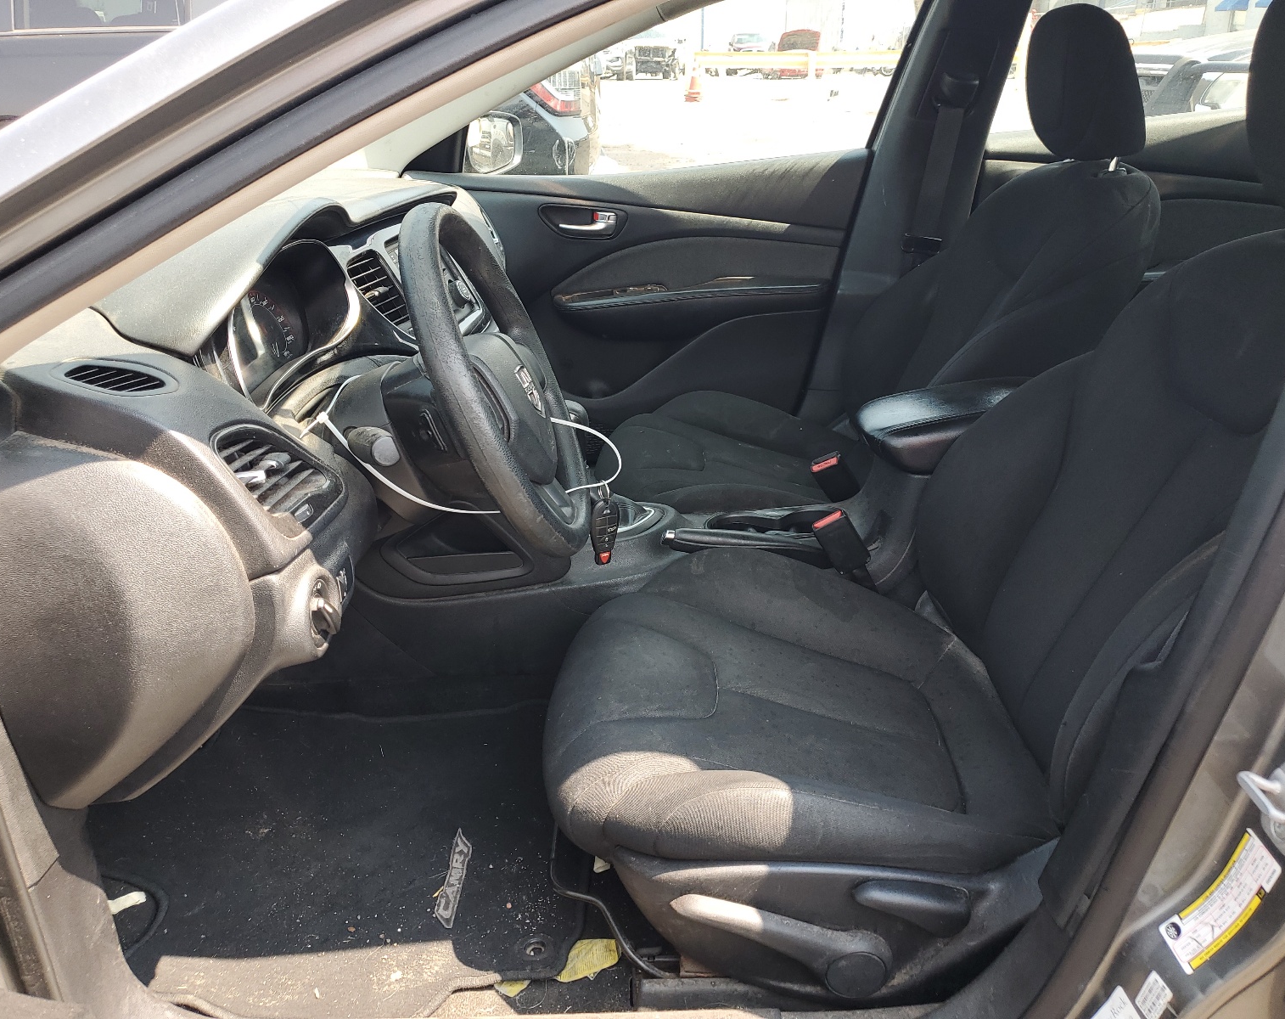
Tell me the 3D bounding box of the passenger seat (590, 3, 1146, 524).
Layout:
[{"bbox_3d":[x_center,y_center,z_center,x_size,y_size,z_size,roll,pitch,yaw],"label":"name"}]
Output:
[{"bbox_3d":[0.361,-0.316,1.713,0.895,0.945,0.540,0,24,2],"label":"passenger seat"}]

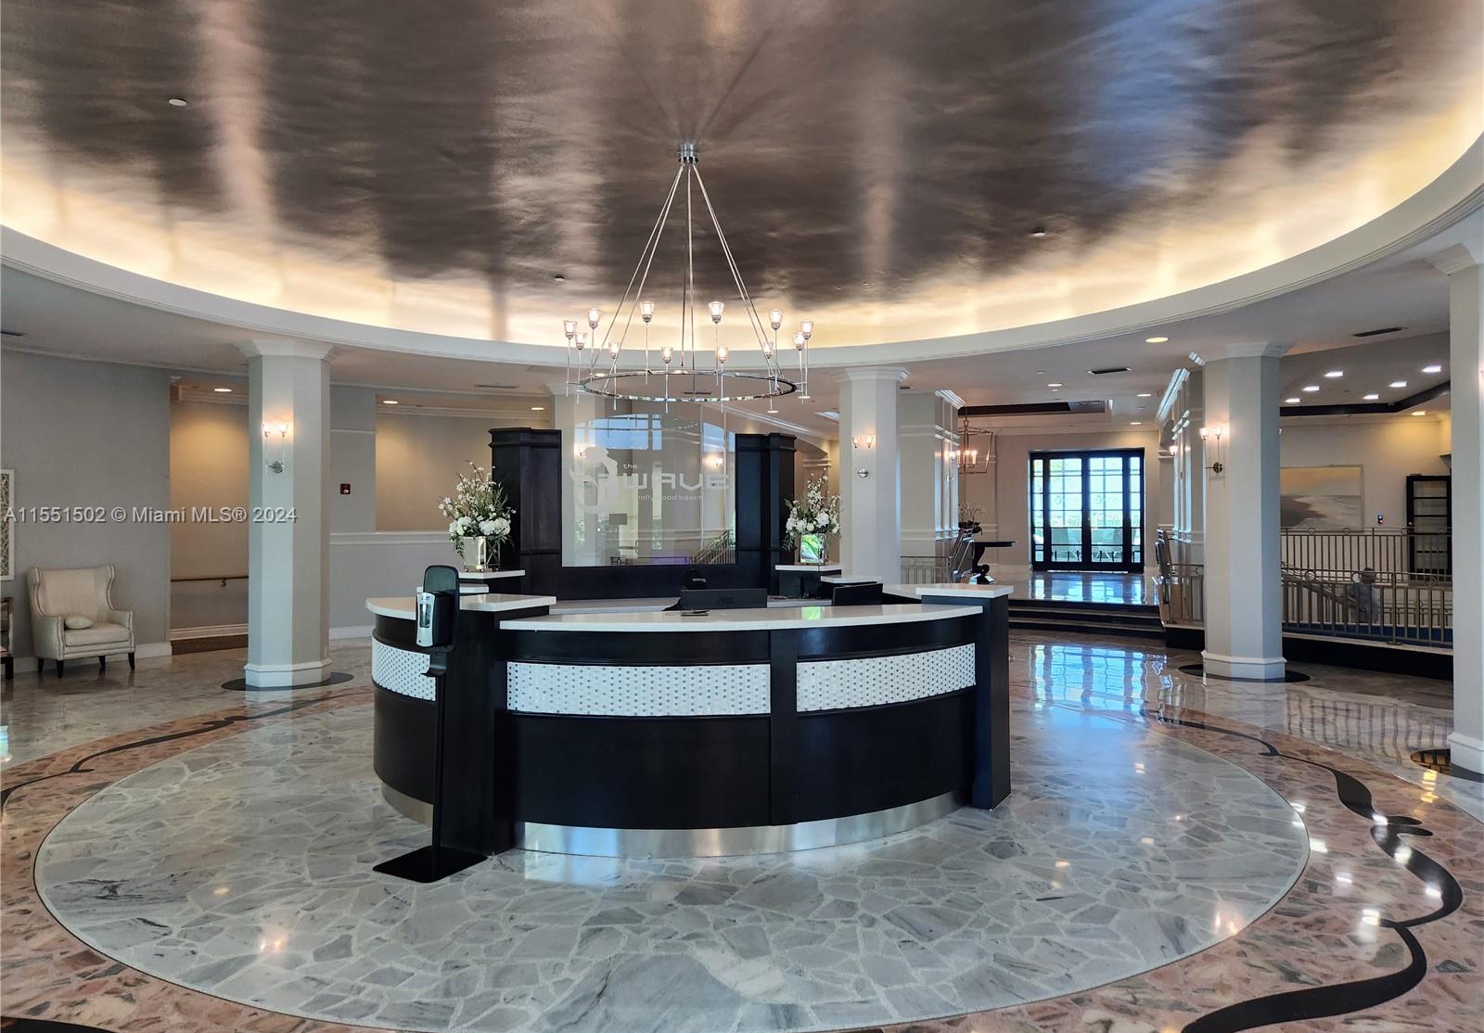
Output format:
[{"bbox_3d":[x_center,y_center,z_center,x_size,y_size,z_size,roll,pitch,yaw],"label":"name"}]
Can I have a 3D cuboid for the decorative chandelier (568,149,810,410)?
[{"bbox_3d":[-0.336,-1.572,6.397,1.632,1.663,1.632,0,0,0],"label":"decorative chandelier"}]

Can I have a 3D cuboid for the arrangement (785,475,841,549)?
[{"bbox_3d":[0.571,0.020,8.109,0.479,0.673,0.459,0,0,-16],"label":"arrangement"}]

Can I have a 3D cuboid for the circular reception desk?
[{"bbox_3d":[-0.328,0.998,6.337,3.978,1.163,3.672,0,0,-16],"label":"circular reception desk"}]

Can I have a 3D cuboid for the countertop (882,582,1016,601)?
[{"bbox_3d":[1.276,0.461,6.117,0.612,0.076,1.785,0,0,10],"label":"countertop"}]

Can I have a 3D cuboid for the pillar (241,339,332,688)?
[{"bbox_3d":[-4.473,-0.023,9.772,0.775,3.284,0.775,0,0,-6],"label":"pillar"}]

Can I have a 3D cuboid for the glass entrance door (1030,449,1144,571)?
[{"bbox_3d":[7.550,-0.128,21.601,2.370,2.670,0.120,0,0,21],"label":"glass entrance door"}]

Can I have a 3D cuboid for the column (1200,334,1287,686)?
[{"bbox_3d":[5.079,-0.051,10.017,0.775,3.284,0.775,0,0,20],"label":"column"}]

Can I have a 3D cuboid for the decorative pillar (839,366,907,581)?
[{"bbox_3d":[1.504,-0.029,11.476,0.775,3.284,0.775,0,0,20],"label":"decorative pillar"}]

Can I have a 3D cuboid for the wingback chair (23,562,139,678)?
[{"bbox_3d":[-7.014,1.087,10.498,0.796,1.091,0.734,-1,-1,37],"label":"wingback chair"}]

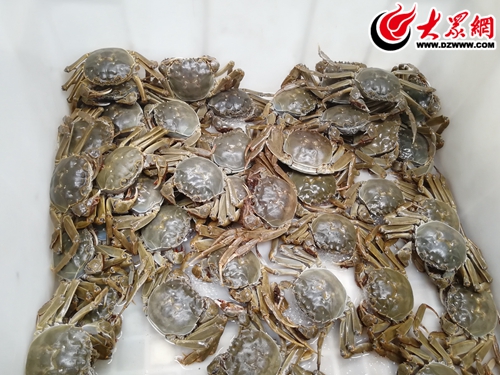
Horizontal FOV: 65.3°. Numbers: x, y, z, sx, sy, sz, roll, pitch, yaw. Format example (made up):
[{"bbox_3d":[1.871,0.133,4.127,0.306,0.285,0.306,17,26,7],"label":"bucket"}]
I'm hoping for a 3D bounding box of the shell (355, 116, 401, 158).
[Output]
[{"bbox_3d":[0.189,-0.074,0.577,0.057,0.027,0.063,12,68,2],"label":"shell"}]

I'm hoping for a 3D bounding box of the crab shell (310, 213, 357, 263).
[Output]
[{"bbox_3d":[0.115,0.066,0.532,0.061,0.027,0.056,9,63,4],"label":"crab shell"}]

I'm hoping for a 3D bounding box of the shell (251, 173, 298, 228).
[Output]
[{"bbox_3d":[0.035,0.019,0.520,0.058,0.028,0.067,10,69,18],"label":"shell"}]

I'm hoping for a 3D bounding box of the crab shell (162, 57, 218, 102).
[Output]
[{"bbox_3d":[-0.089,-0.164,0.598,0.068,0.028,0.060,2,90,-7],"label":"crab shell"}]

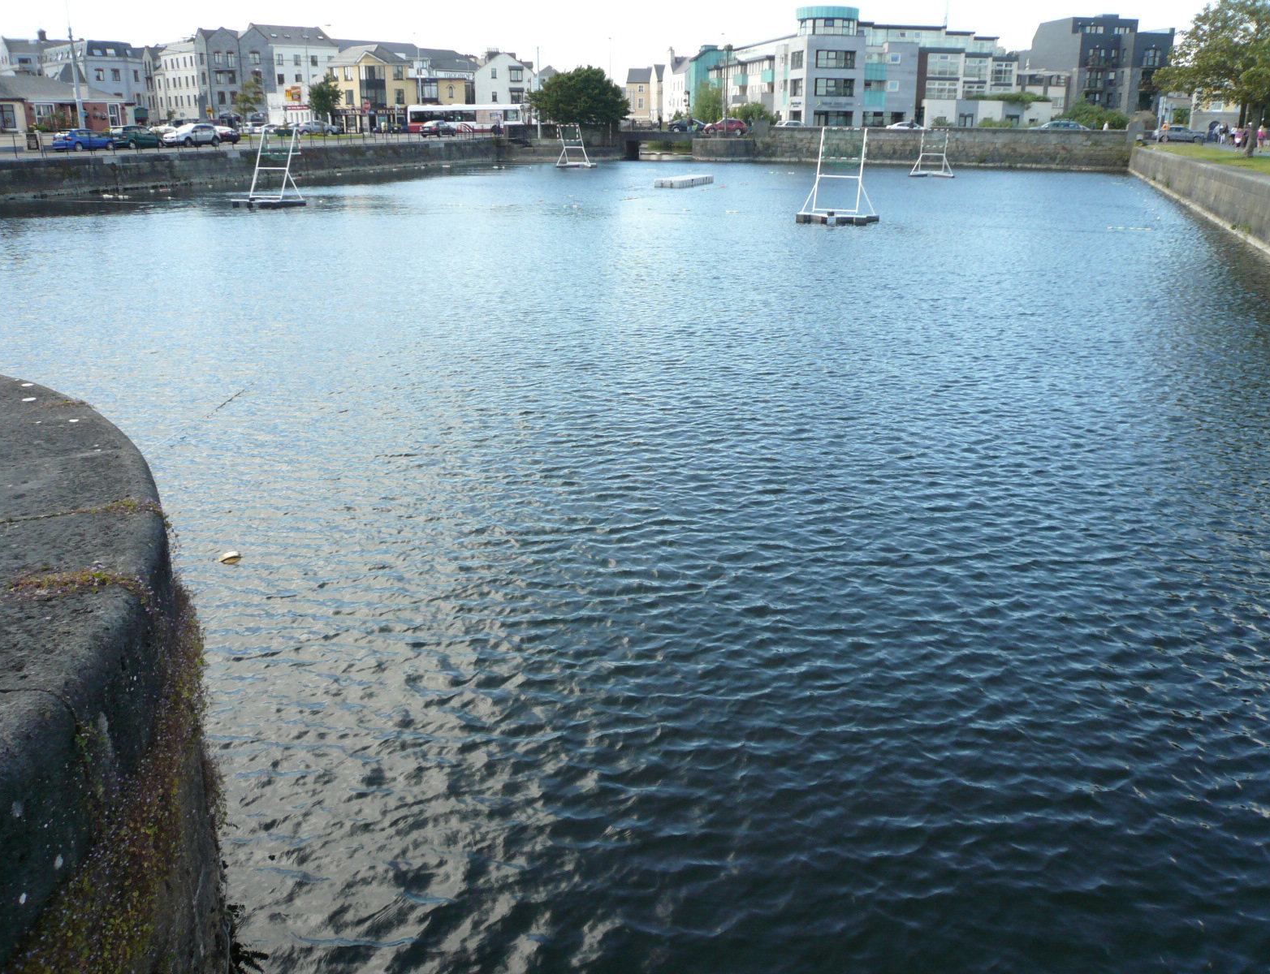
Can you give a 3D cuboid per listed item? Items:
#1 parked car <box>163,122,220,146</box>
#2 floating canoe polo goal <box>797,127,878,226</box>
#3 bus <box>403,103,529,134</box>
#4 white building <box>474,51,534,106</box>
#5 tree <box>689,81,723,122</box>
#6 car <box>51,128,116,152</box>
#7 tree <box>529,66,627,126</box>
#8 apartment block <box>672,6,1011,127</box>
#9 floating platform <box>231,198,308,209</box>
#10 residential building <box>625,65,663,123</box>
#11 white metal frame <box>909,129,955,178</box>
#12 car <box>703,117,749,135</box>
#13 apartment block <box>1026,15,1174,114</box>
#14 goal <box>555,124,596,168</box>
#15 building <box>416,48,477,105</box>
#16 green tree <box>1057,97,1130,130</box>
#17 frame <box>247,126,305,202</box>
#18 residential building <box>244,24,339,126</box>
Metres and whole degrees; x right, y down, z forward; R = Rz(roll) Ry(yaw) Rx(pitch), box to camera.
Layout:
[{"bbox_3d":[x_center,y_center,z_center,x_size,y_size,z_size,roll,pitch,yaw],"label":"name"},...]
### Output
[{"bbox_3d":[-34.124,-27.091,81.000,1.790,1.620,4.320,8,20,22],"label":"parked car"},{"bbox_3d":[7.244,-11.119,37.500,2.700,3.200,2.100,6,20,17],"label":"floating canoe polo goal"},{"bbox_3d":[-17.507,-38.088,109.000,12.000,3.000,2.550,0,19,0],"label":"bus"},{"bbox_3d":[-17.305,-52.369,139.555,8.000,10.200,10.000,-3,19,-9],"label":"white building"},{"bbox_3d":[8.115,-43.091,119.206,3.800,5.900,3.700,0,19,0],"label":"tree"},{"bbox_3d":[-37.214,-23.418,71.000,1.720,1.430,4.150,7,20,19],"label":"car"},{"bbox_3d":[-5.879,-39.542,107.852,10.500,7.000,9.200,0,19,0],"label":"tree"},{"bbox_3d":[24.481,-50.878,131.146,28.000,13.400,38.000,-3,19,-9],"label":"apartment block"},{"bbox_3d":[-15.414,-12.110,44.575,2.800,0.360,1.500,6,20,17],"label":"floating platform"},{"bbox_3d":[1.685,-67.694,182.920,6.800,11.000,7.500,-1,19,-2],"label":"residential building"},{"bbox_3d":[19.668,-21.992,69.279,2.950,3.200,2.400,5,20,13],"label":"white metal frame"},{"bbox_3d":[9.122,-36.272,106.000,4.300,1.500,1.780,6,20,15],"label":"car"},{"bbox_3d":[57.442,-50.536,130.000,12.000,14.100,10.500,0,19,-2],"label":"apartment block"},{"bbox_3d":[-4.661,-26.506,81.800,2.800,3.200,2.100,7,20,18],"label":"goal"},{"bbox_3d":[-24.412,-51.669,137.000,8.000,10.200,7.500,-8,21,-24],"label":"building"},{"bbox_3d":[39.522,-31.772,90.804,6.400,3.600,4.200,7,20,19],"label":"green tree"},{"bbox_3d":[-15.275,-13.608,44.200,2.500,2.850,1.350,6,20,17],"label":"frame"},{"bbox_3d":[-48.342,-57.003,147.000,11.500,13.800,8.500,-10,22,-28],"label":"residential building"}]

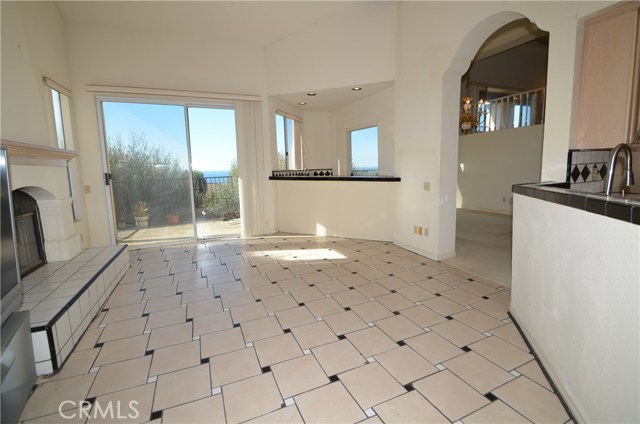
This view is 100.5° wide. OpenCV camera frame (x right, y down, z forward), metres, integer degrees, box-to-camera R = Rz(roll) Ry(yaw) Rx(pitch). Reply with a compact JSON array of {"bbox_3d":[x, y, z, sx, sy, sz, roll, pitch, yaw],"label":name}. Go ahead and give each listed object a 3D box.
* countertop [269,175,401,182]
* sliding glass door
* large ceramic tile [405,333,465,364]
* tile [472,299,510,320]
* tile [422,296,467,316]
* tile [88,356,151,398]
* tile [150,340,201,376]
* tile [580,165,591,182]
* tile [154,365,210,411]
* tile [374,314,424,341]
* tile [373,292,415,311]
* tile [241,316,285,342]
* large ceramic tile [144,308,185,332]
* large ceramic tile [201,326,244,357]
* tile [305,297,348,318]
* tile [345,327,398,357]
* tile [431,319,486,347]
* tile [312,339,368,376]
[{"bbox_3d":[0.232,-0.616,4.979,2.500,0.060,0.450,3,10,24],"label":"countertop"},{"bbox_3d":[-2.467,-0.655,4.635,2.200,2.411,0.100,-3,9,-12],"label":"sliding glass door"},{"bbox_3d":[0.799,0.953,1.878,0.289,0.010,0.289,-4,9,-23],"label":"large ceramic tile"},{"bbox_3d":[1.545,0.867,2.369,0.290,0.010,0.290,-5,9,-26],"label":"tile"},{"bbox_3d":[1.131,0.864,2.436,0.289,0.010,0.289,-4,9,-23],"label":"tile"},{"bbox_3d":[-1.235,1.021,1.667,0.298,0.010,0.298,-4,9,-24],"label":"tile"},{"bbox_3d":[-0.966,0.985,1.803,0.289,0.010,0.289,-4,9,-23],"label":"tile"},{"bbox_3d":[2.395,-0.349,2.400,0.150,0.150,0.010,-4,9,-24],"label":"tile"},{"bbox_3d":[-0.809,1.032,1.583,0.298,0.010,0.298,-4,9,-24],"label":"tile"},{"bbox_3d":[0.647,0.940,2.175,0.298,0.010,0.298,-4,9,-24],"label":"tile"},{"bbox_3d":[0.706,0.851,2.533,0.290,0.010,0.290,-5,9,-26],"label":"tile"},{"bbox_3d":[-0.478,0.952,2.172,0.298,0.010,0.298,-4,9,-24],"label":"tile"},{"bbox_3d":[-1.306,0.915,2.282,0.289,0.010,0.289,-4,9,-23],"label":"large ceramic tile"},{"bbox_3d":[-0.724,0.964,1.976,0.297,0.010,0.297,-4,9,-25],"label":"large ceramic tile"},{"bbox_3d":[0.039,0.887,2.482,0.297,0.010,0.297,-4,9,-25],"label":"tile"},{"bbox_3d":[0.379,0.956,1.973,0.297,0.010,0.297,-4,9,-25],"label":"tile"},{"bbox_3d":[1.065,0.937,2.068,0.297,0.010,0.297,-4,9,-25],"label":"tile"},{"bbox_3d":[0.127,0.964,1.788,0.290,0.010,0.290,-5,9,-26],"label":"tile"}]

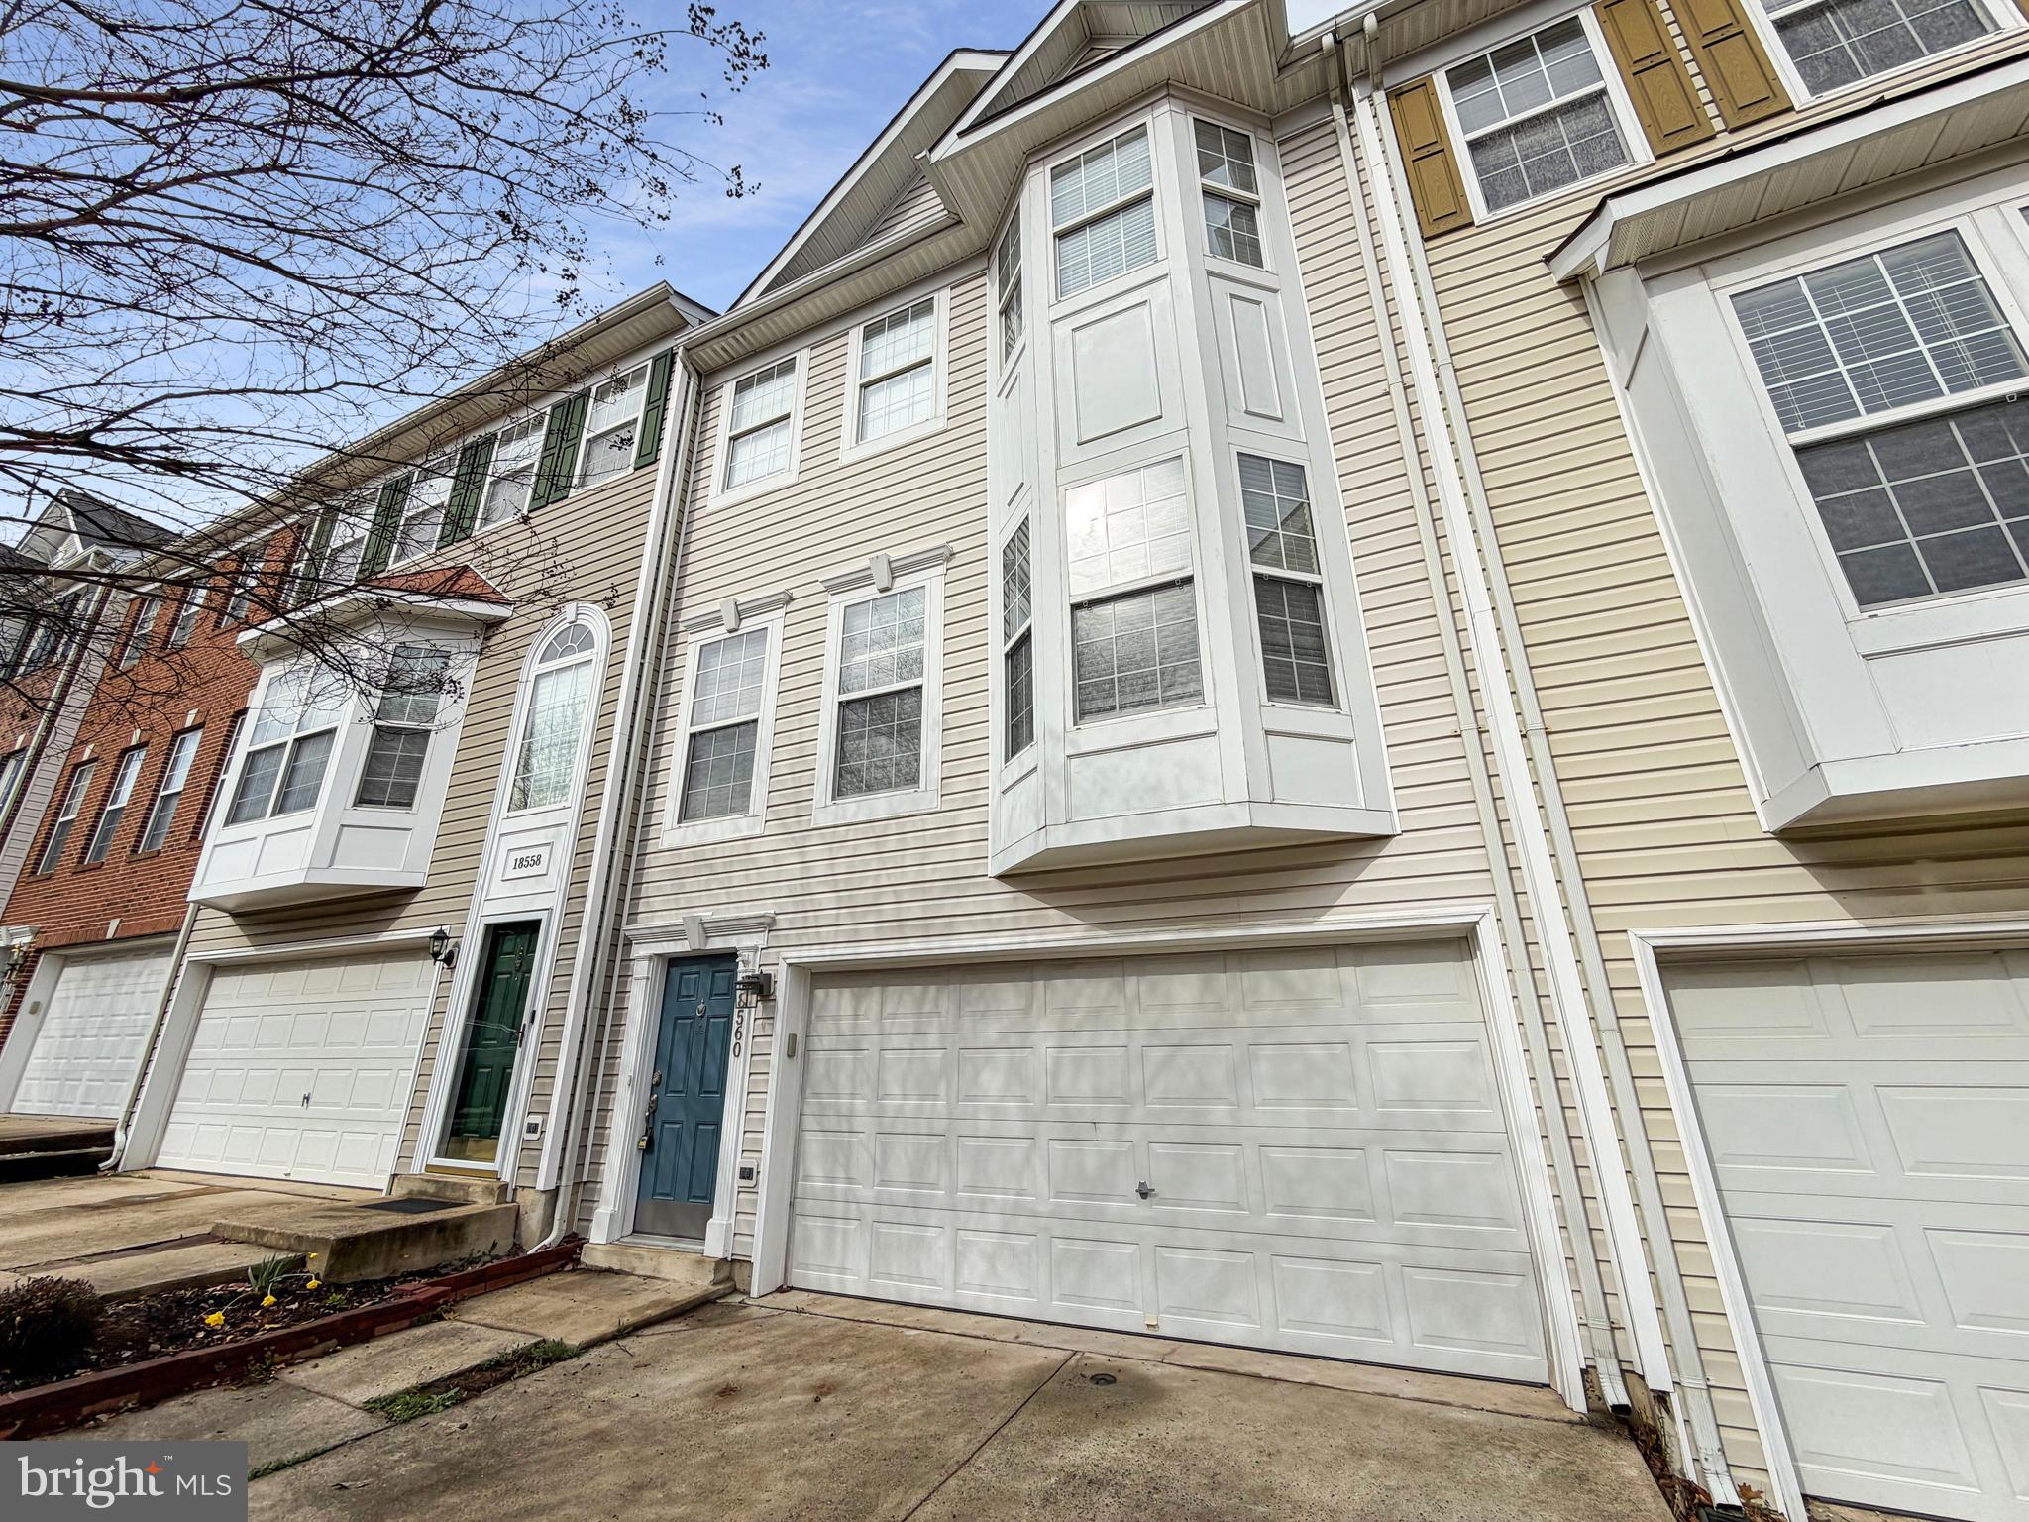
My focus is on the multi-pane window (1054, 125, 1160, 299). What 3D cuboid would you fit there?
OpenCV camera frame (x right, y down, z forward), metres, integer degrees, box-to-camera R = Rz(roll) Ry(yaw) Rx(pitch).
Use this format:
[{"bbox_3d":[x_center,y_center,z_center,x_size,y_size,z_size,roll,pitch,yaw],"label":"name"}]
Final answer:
[{"bbox_3d":[0.665,-4.131,6.167,0.767,1.397,0.080,-9,-21,23],"label":"multi-pane window"}]

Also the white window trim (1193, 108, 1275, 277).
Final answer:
[{"bbox_3d":[1.617,-4.237,6.119,0.540,1.500,0.100,6,-21,-16],"label":"white window trim"}]

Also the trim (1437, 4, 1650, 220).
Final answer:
[{"bbox_3d":[3.397,-4.213,5.353,0.936,1.480,0.080,-9,-21,23],"label":"trim"}]

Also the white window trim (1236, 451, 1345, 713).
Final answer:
[{"bbox_3d":[1.668,-1.114,4.992,0.530,1.760,0.100,6,-21,-16],"label":"white window trim"}]

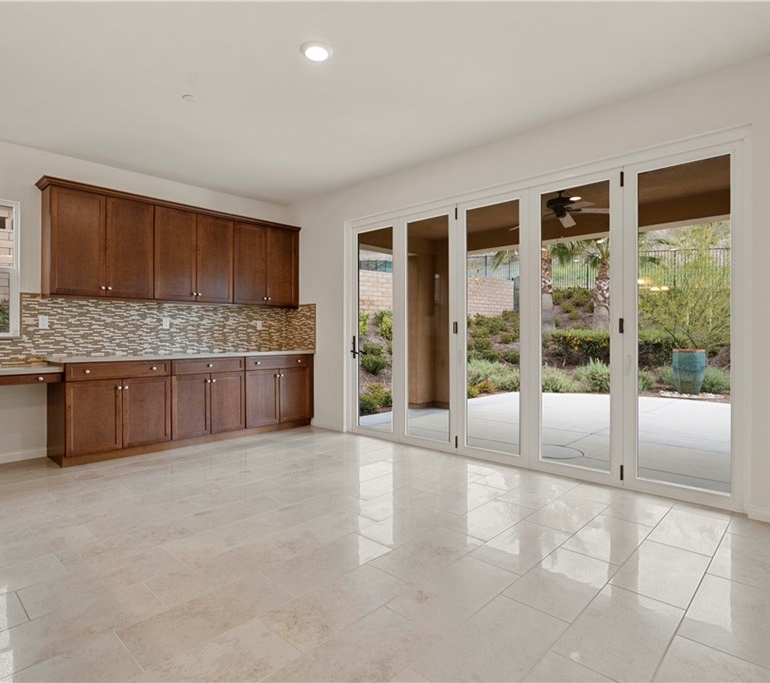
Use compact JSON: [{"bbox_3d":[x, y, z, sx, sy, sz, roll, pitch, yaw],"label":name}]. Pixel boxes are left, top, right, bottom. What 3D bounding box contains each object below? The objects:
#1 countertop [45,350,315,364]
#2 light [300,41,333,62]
[{"bbox_3d":[-2.015,0.163,4.941,0.630,0.042,2.635,0,0,43],"label":"countertop"},{"bbox_3d":[-0.403,-1.701,2.674,0.190,0.030,0.190,0,0,0],"label":"light"}]

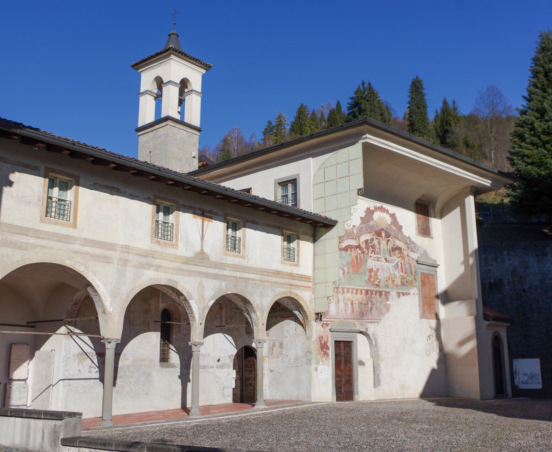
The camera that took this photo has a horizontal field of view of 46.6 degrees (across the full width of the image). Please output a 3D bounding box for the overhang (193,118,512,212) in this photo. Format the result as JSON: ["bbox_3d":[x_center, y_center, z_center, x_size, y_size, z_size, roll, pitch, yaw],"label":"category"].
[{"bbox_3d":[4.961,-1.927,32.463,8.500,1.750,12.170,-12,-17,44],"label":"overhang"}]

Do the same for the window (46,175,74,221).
[{"bbox_3d":[-6.309,-0.807,18.718,0.160,1.300,0.860,-10,-16,39],"label":"window"}]

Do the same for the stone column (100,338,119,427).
[{"bbox_3d":[-5.349,5.018,20.590,0.380,2.710,0.380,-12,-17,40],"label":"stone column"}]

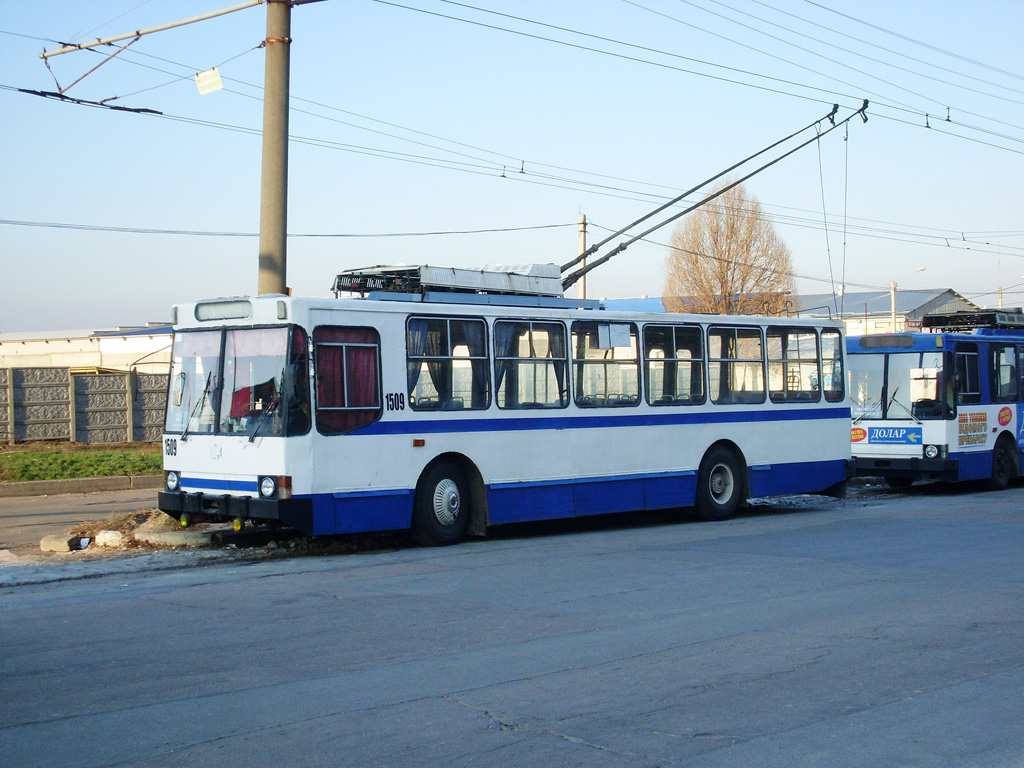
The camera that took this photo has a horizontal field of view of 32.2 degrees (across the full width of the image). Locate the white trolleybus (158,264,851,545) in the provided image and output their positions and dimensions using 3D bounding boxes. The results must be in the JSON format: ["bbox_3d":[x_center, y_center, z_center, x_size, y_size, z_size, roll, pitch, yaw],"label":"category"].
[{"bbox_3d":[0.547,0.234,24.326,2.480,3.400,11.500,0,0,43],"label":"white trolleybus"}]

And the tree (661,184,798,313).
[{"bbox_3d":[9.292,-3.382,76.000,5.500,10.265,5.500,0,0,0],"label":"tree"}]

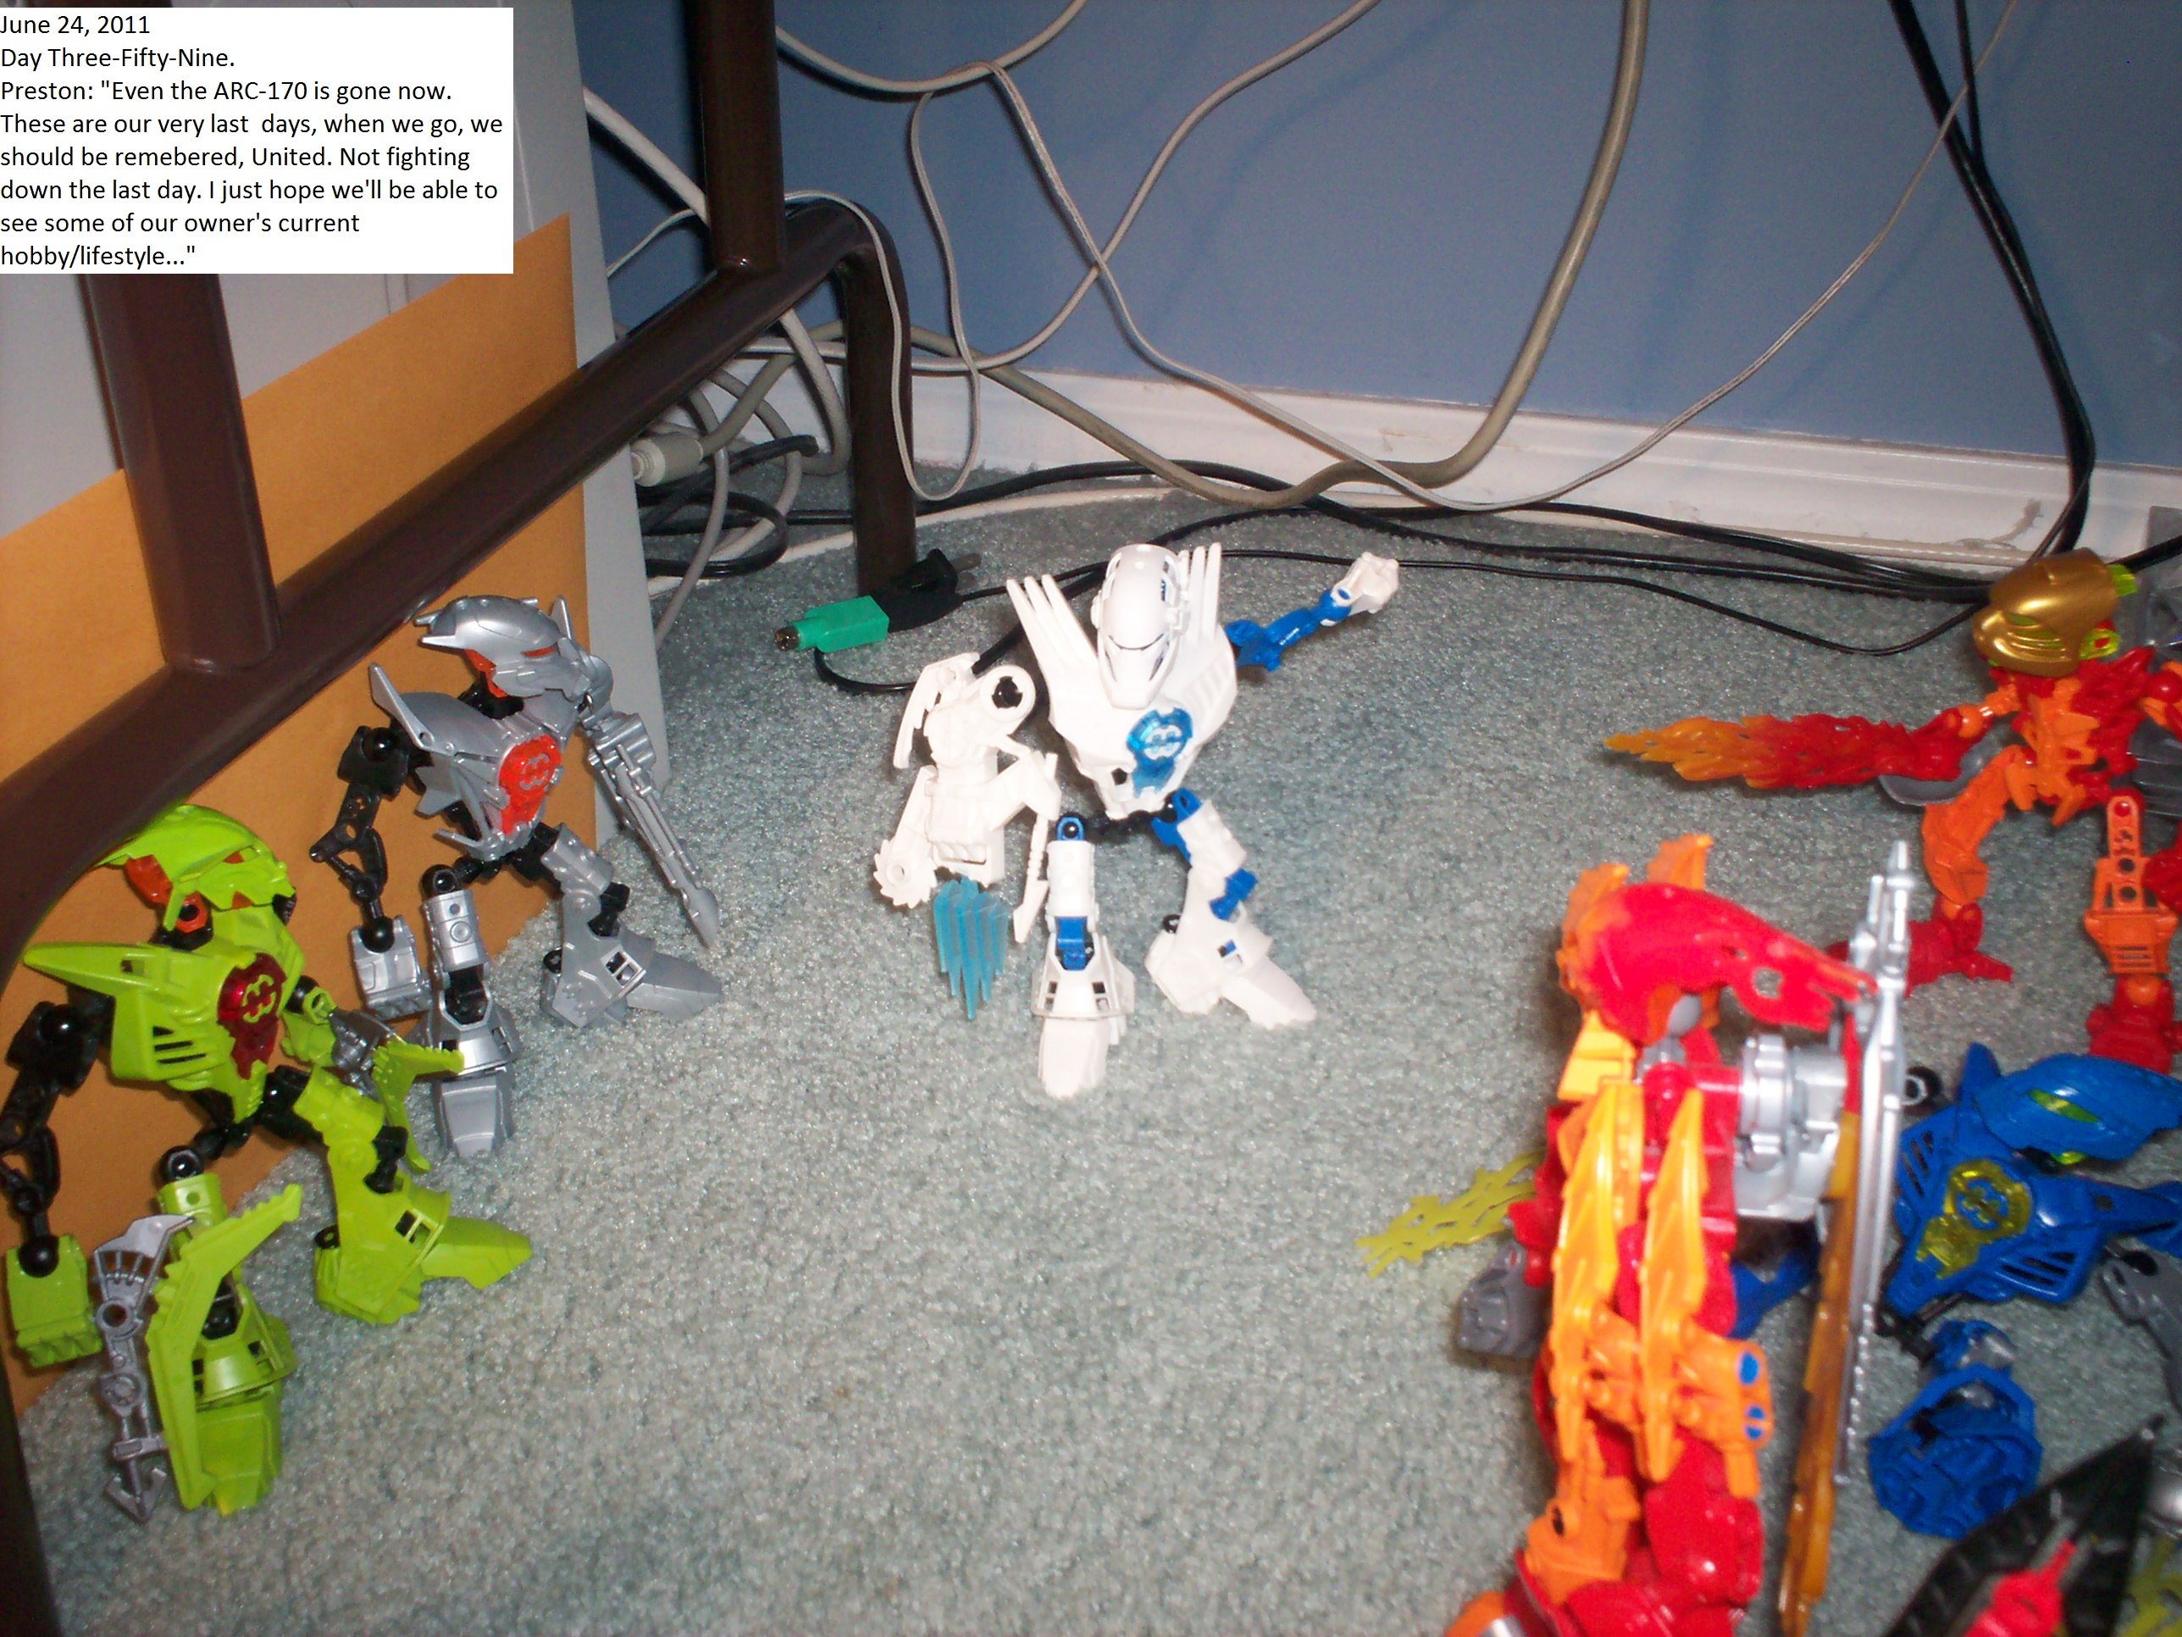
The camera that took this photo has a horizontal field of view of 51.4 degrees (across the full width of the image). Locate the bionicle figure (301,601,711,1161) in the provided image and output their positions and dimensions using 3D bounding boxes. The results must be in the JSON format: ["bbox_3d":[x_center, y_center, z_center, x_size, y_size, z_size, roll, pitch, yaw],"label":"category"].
[{"bbox_3d":[-0.160,0.001,0.644,0.080,0.160,0.100,26,38,36],"label":"bionicle figure"}]

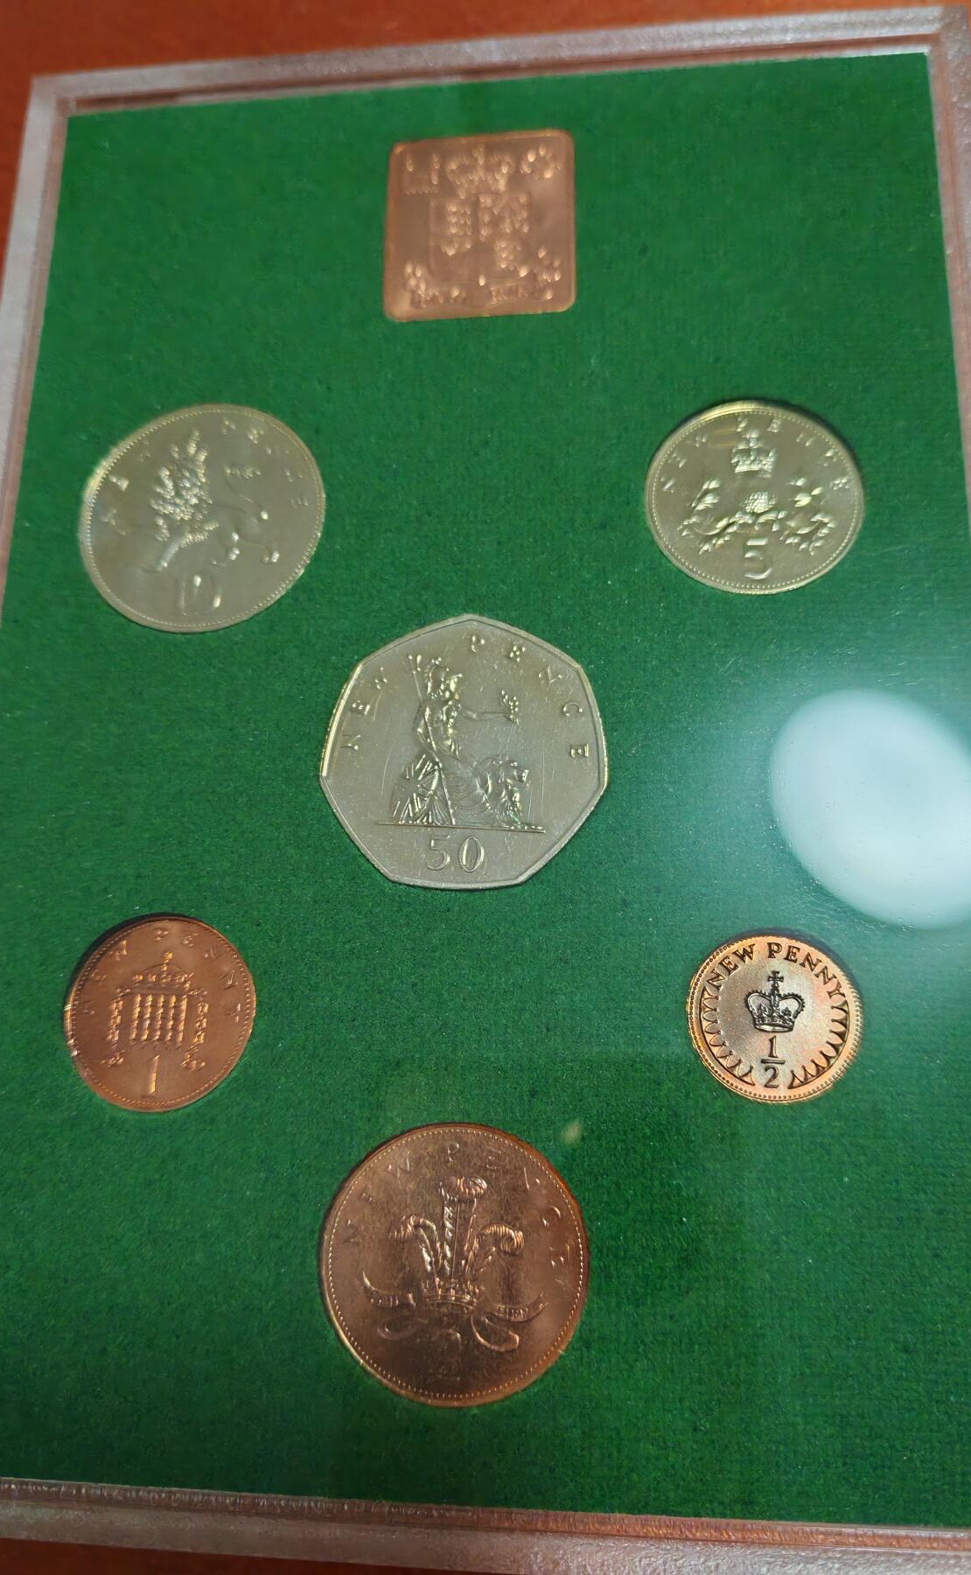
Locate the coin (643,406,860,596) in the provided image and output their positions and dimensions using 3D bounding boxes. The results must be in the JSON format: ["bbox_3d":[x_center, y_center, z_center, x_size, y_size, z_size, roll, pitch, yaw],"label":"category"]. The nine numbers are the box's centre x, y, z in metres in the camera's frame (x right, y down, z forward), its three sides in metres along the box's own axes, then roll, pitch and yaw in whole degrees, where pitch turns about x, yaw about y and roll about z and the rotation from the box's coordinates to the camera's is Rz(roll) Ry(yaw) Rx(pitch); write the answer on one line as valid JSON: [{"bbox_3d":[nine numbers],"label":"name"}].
[{"bbox_3d":[0.030,-0.032,0.137,0.024,0.002,0.024,-1,75,5],"label":"coin"}]

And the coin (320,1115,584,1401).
[{"bbox_3d":[-0.003,0.046,0.119,0.026,0.002,0.026,-1,75,5],"label":"coin"}]

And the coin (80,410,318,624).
[{"bbox_3d":[-0.033,-0.031,0.142,0.029,0.002,0.029,-1,75,5],"label":"coin"}]

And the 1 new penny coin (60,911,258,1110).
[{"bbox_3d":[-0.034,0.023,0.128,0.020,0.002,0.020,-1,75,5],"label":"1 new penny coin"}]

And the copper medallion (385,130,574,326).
[{"bbox_3d":[-0.001,-0.068,0.149,0.023,0.002,0.026,-1,75,5],"label":"copper medallion"}]

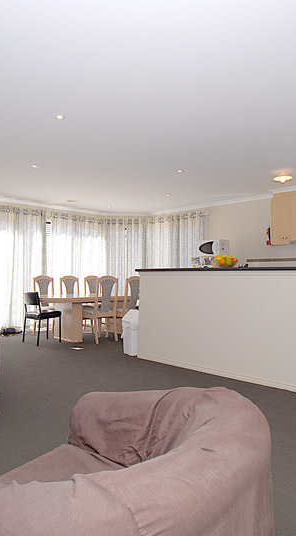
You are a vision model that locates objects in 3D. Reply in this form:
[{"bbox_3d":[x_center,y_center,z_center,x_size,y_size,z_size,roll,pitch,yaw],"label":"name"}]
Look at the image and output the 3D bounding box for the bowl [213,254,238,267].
[{"bbox_3d":[0.863,-0.084,3.966,0.290,0.150,0.290,0,-1,0],"label":"bowl"}]

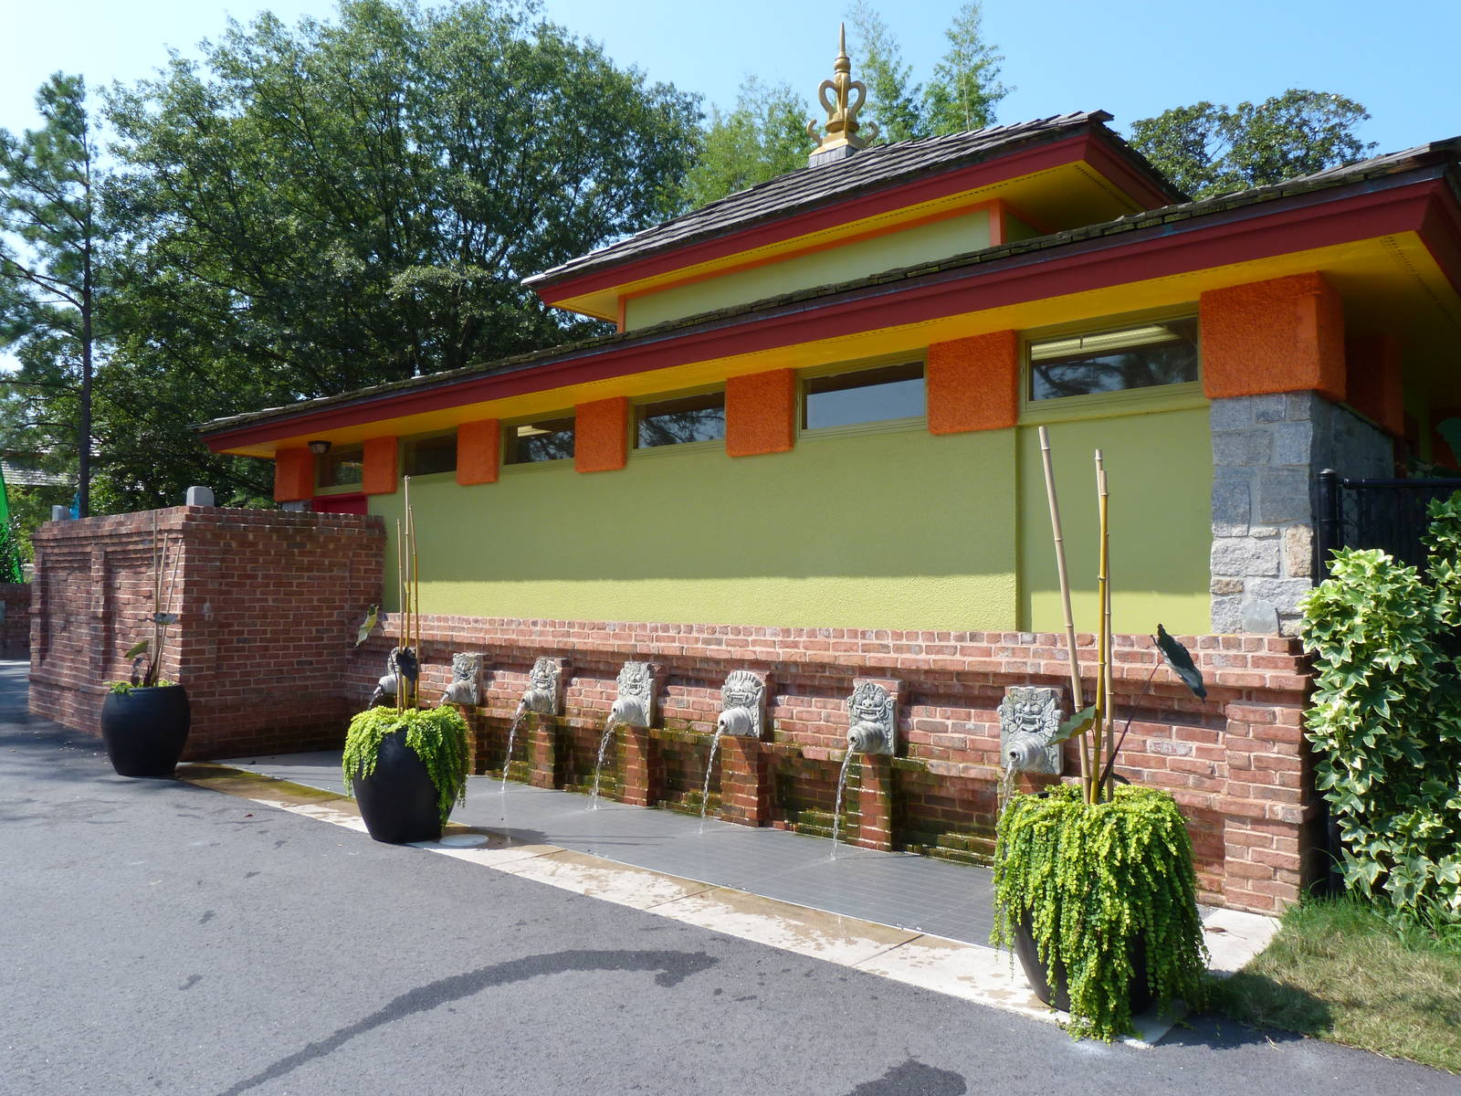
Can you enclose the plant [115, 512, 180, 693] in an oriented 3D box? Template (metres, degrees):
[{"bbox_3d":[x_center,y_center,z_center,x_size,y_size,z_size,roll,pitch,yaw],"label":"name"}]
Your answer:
[{"bbox_3d":[-4.462,0.415,8.080,0.400,1.340,0.380,-2,-4,40],"label":"plant"}]

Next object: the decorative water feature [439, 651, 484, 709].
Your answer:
[{"bbox_3d":[-2.097,1.008,8.045,0.305,0.400,0.270,-2,-3,40],"label":"decorative water feature"}]

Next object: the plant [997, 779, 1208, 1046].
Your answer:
[{"bbox_3d":[1.283,1.200,3.665,0.740,0.700,0.720,-1,-2,19],"label":"plant"}]

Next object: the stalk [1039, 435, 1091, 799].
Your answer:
[{"bbox_3d":[1.146,0.229,3.600,0.035,1.285,0.035,-7,3,0],"label":"stalk"}]

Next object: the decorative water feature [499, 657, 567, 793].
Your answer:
[{"bbox_3d":[-1.416,1.244,7.471,0.300,0.907,0.390,-2,-4,40],"label":"decorative water feature"}]

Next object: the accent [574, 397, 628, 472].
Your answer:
[{"bbox_3d":[-0.939,-0.831,7.853,0.529,0.503,0.090,-2,-3,40],"label":"accent"}]

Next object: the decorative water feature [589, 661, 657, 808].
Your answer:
[{"bbox_3d":[-0.729,1.201,6.808,0.300,0.900,0.400,-2,-3,40],"label":"decorative water feature"}]

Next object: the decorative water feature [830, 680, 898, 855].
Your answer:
[{"bbox_3d":[0.686,1.177,5.707,0.300,0.907,0.390,-2,-4,40],"label":"decorative water feature"}]

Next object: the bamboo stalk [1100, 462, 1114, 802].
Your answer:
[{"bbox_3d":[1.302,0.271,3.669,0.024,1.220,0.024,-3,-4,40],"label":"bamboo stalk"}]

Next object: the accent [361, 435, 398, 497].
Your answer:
[{"bbox_3d":[-3.287,-0.763,9.959,0.520,0.530,0.080,-2,-4,40],"label":"accent"}]

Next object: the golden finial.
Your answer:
[{"bbox_3d":[1.047,-4.344,9.976,0.500,1.278,0.500,-2,-4,40],"label":"golden finial"}]

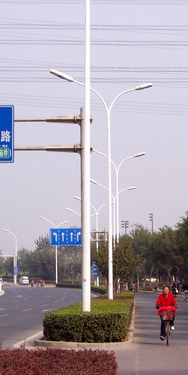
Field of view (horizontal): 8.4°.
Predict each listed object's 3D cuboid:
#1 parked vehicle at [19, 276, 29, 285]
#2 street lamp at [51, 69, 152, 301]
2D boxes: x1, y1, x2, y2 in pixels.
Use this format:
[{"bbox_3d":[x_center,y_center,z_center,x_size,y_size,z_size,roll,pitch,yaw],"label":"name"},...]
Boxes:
[{"bbox_3d":[-14.327,19.275,265.000,1.680,1.720,4.200,1,-4,-12],"label":"parked vehicle"},{"bbox_3d":[0.373,0.262,62.300,4.900,11.950,0.350,0,-4,0],"label":"street lamp"}]

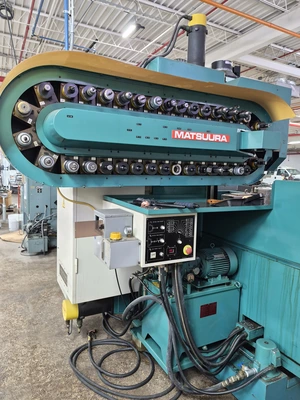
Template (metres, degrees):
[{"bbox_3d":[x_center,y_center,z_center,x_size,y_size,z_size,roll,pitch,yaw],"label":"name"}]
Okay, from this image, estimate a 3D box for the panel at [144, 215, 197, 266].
[{"bbox_3d":[0.126,0.245,1.684,0.385,0.312,0.060,-1,7,-27],"label":"panel"}]

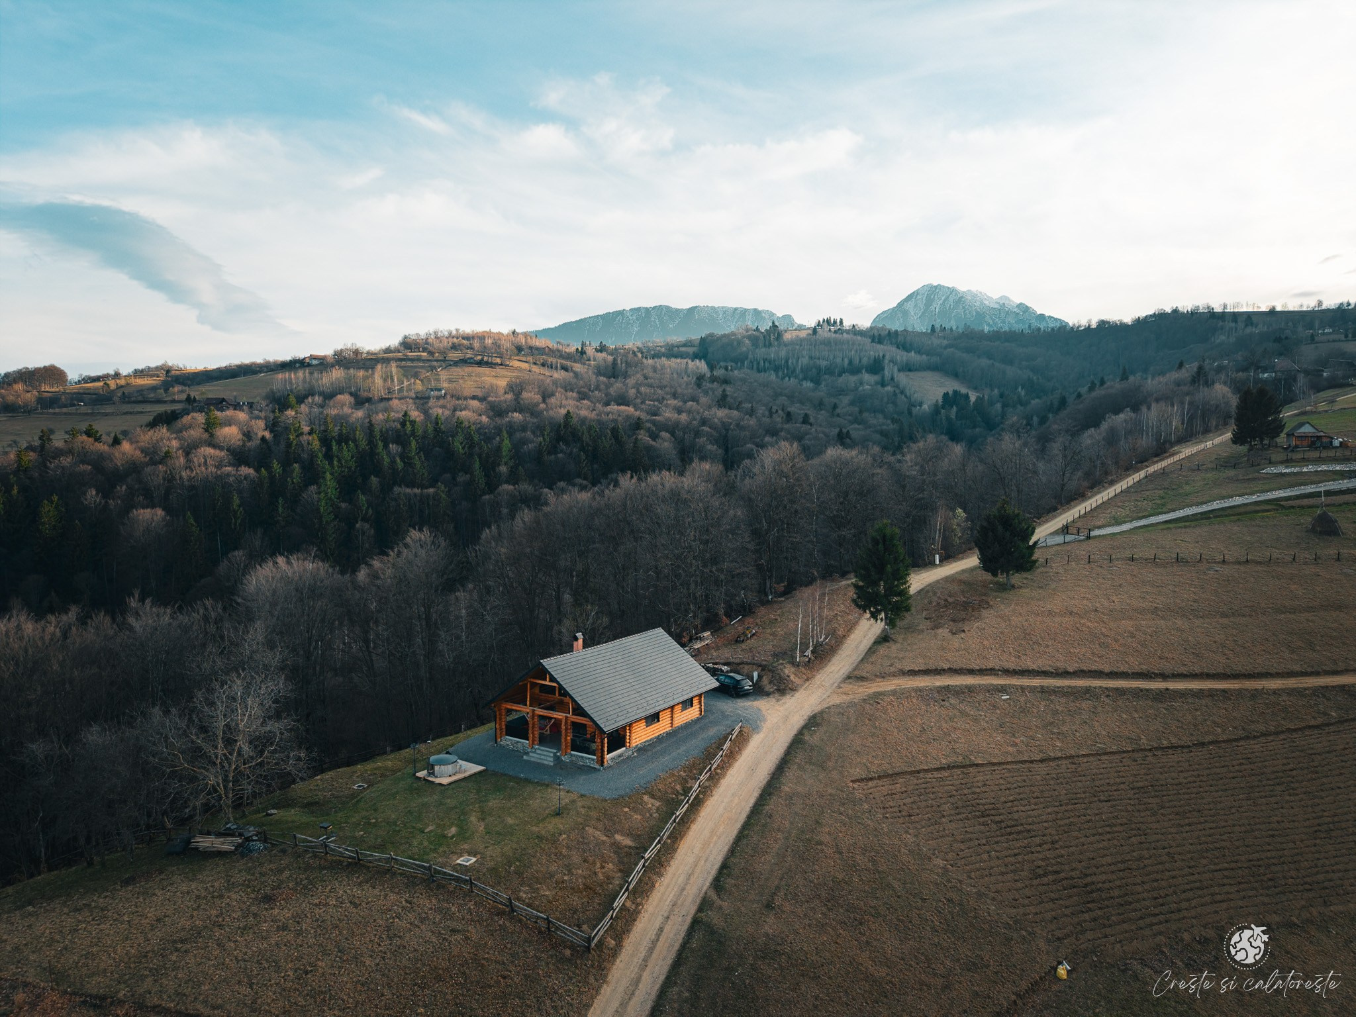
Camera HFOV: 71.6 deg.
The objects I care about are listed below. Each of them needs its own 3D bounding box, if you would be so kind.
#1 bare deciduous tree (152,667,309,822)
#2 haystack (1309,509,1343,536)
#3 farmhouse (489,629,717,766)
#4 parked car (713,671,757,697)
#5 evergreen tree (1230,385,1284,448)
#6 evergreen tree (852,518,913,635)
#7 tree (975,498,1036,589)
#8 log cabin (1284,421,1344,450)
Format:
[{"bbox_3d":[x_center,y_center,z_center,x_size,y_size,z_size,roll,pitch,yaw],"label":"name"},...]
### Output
[{"bbox_3d":[-29.277,15.522,61.500,9.260,10.190,9.260,-2,4,-26],"label":"bare deciduous tree"},{"bbox_3d":[93.131,2.054,135.000,3.820,3.950,3.820,3,5,35],"label":"haystack"},{"bbox_3d":[-5.668,13.983,74.421,11.770,7.750,15.230,3,5,34],"label":"farmhouse"},{"bbox_3d":[4.401,15.718,84.943,1.900,1.580,4.450,-4,6,-44],"label":"parked car"},{"bbox_3d":[110.224,-17.345,179.000,8.590,12.300,7.730,2,5,31],"label":"evergreen tree"},{"bbox_3d":[21.201,7.288,98.000,6.150,12.040,6.150,1,4,12],"label":"evergreen tree"},{"bbox_3d":[40.279,4.327,115.500,7.130,11.130,7.130,1,4,19],"label":"tree"},{"bbox_3d":[119.363,-13.661,177.000,7.200,5.290,5.200,1,4,21],"label":"log cabin"}]

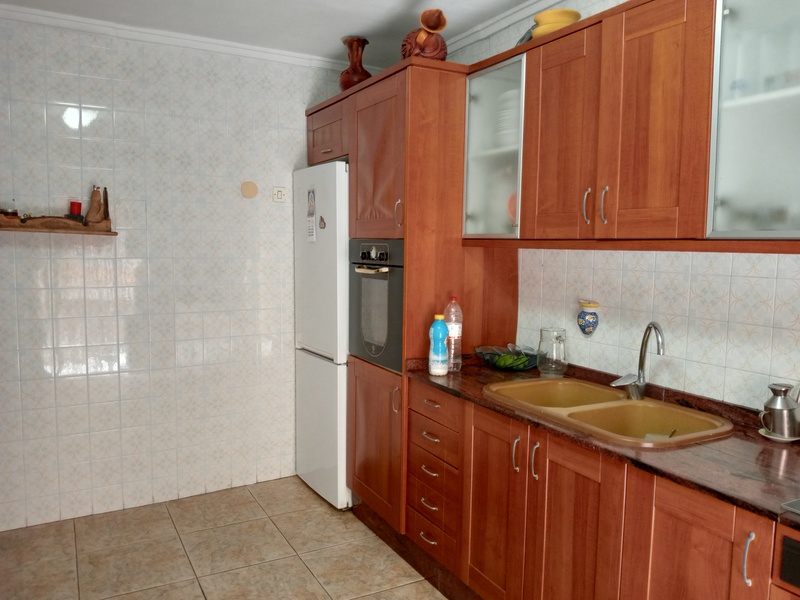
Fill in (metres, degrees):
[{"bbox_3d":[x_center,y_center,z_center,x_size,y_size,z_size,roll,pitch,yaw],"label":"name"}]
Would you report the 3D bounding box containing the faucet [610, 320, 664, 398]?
[{"bbox_3d":[0.834,0.221,2.263,0.135,0.295,0.220,1,5,6],"label":"faucet"}]

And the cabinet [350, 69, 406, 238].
[{"bbox_3d":[0.131,-0.639,3.092,0.560,0.697,0.597,-2,6,-28],"label":"cabinet"}]

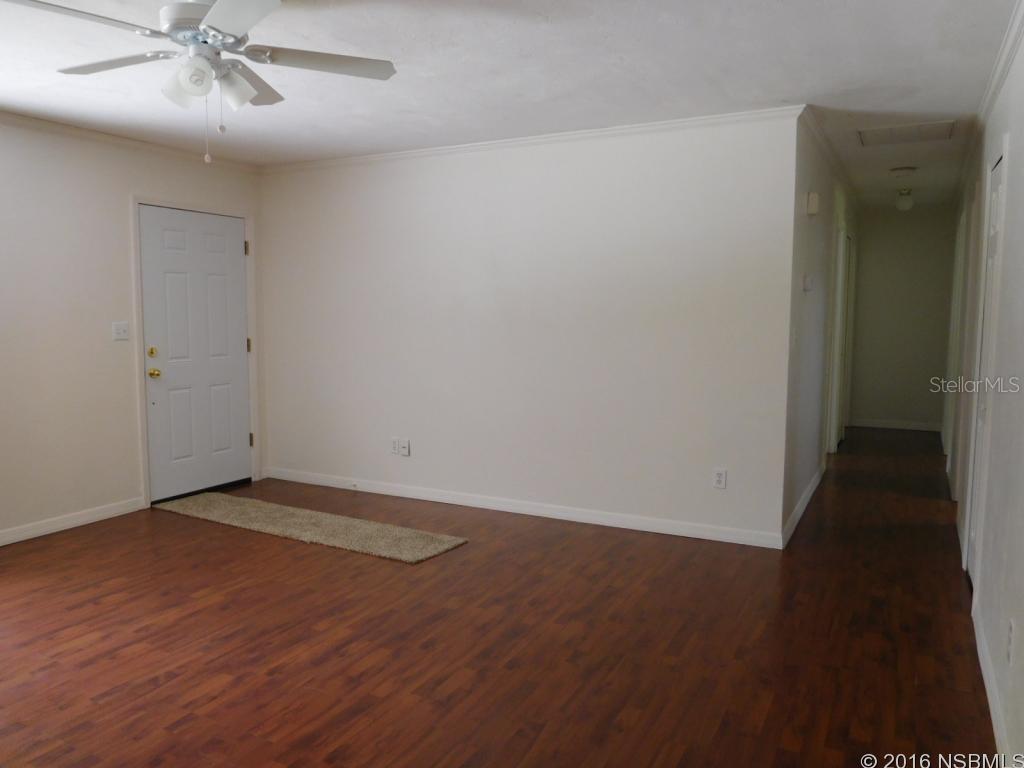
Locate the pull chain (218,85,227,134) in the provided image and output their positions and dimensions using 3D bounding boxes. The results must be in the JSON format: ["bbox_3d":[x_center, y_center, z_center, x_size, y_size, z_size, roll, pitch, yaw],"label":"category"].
[{"bbox_3d":[-1.013,-0.963,2.583,0.024,0.175,0.024,3,6,28],"label":"pull chain"}]

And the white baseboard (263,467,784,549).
[{"bbox_3d":[-0.224,0.815,5.138,3.987,0.085,0.018,3,6,28],"label":"white baseboard"}]

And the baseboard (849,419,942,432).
[{"bbox_3d":[4.319,0.482,8.345,0.925,0.085,0.020,3,6,28],"label":"baseboard"}]

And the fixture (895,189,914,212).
[{"bbox_3d":[3.523,-1.647,6.647,0.180,0.210,0.180,3,6,28],"label":"fixture"}]

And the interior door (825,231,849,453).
[{"bbox_3d":[2.957,-0.343,6.763,0.040,2.050,0.780,3,6,28],"label":"interior door"}]

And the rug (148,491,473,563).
[{"bbox_3d":[-1.371,0.885,4.717,2.237,0.022,0.465,3,7,30],"label":"rug"}]

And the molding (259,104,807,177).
[{"bbox_3d":[-0.201,-1.543,4.864,4.012,0.070,0.050,3,6,28],"label":"molding"}]

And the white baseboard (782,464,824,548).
[{"bbox_3d":[2.078,0.813,5.234,0.015,0.085,2.350,3,6,28],"label":"white baseboard"}]

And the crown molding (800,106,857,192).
[{"bbox_3d":[2.399,-1.600,5.527,0.050,0.070,3.660,3,6,28],"label":"crown molding"}]

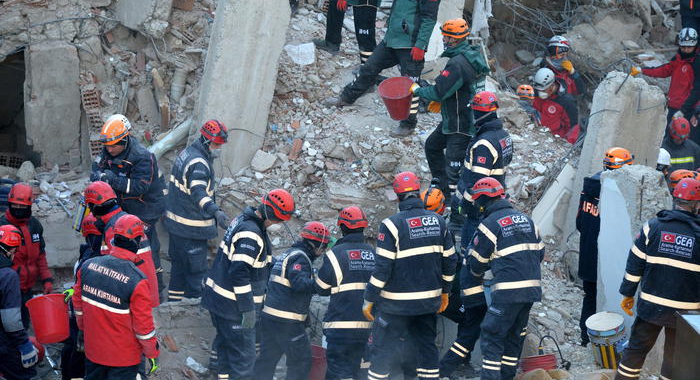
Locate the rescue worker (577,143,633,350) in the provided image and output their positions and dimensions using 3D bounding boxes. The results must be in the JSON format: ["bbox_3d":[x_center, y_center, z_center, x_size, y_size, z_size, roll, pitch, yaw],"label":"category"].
[{"bbox_3d":[2.283,0.512,34.600,0.580,1.740,0.480,12,19,39],"label":"rescue worker"}]

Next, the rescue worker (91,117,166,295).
[{"bbox_3d":[-1.994,0.194,35.000,0.620,1.700,0.550,14,20,42],"label":"rescue worker"}]

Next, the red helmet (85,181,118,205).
[{"bbox_3d":[-2.020,0.028,31.500,0.280,0.170,0.225,5,15,37],"label":"red helmet"}]

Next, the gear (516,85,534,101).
[{"bbox_3d":[2.054,-1.132,45.500,0.220,0.170,0.280,0,11,0],"label":"gear"}]

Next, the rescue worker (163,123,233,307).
[{"bbox_3d":[-1.381,0.231,35.200,0.550,1.800,0.600,-6,12,-27],"label":"rescue worker"}]

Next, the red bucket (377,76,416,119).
[{"bbox_3d":[0.444,-0.831,36.300,0.340,0.310,0.340,-4,37,3],"label":"red bucket"}]

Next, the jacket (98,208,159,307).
[{"bbox_3d":[-1.869,0.570,32.800,0.420,0.830,0.580,9,14,41],"label":"jacket"}]

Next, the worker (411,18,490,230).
[{"bbox_3d":[0.928,-0.651,35.900,0.720,1.830,0.620,3,11,15],"label":"worker"}]

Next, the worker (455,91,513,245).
[{"bbox_3d":[1.170,0.048,33.800,0.550,1.780,0.600,6,12,27],"label":"worker"}]

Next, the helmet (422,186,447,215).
[{"bbox_3d":[0.692,0.095,32.200,0.270,0.170,0.220,35,29,21],"label":"helmet"}]

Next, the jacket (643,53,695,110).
[{"bbox_3d":[3.587,-1.214,43.500,0.660,0.660,0.380,4,15,14],"label":"jacket"}]

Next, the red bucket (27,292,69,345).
[{"bbox_3d":[-2.327,0.995,30.200,0.340,0.300,0.340,-9,-16,-3],"label":"red bucket"}]

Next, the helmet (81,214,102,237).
[{"bbox_3d":[-2.080,0.291,31.900,0.280,0.170,0.220,1,13,38],"label":"helmet"}]

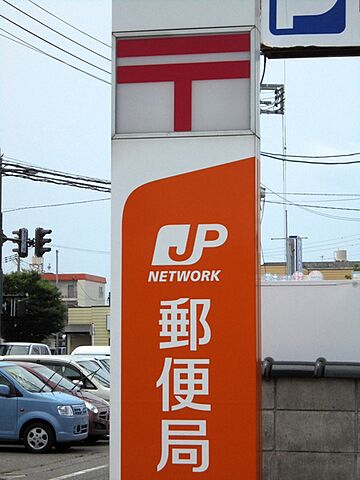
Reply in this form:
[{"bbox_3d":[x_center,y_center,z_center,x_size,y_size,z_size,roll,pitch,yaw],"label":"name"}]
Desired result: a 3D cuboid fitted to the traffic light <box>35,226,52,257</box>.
[{"bbox_3d":[-5.244,0.065,57.000,0.560,1.150,0.420,-1,-5,12],"label":"traffic light"}]

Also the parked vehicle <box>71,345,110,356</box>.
[{"bbox_3d":[-0.751,3.660,37.325,4.000,1.950,1.600,-1,-5,13],"label":"parked vehicle"}]

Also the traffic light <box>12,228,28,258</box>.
[{"bbox_3d":[-6.141,0.135,57.200,0.560,1.150,0.420,-1,-5,12],"label":"traffic light"}]

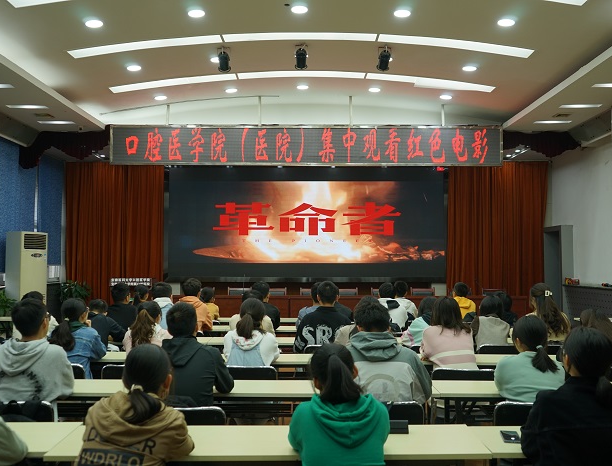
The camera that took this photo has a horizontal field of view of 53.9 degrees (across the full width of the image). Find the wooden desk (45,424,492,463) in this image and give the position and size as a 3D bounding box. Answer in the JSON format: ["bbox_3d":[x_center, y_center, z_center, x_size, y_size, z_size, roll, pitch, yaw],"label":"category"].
[{"bbox_3d":[-0.147,1.267,2.598,1.800,0.750,0.410,0,-2,-1],"label":"wooden desk"}]

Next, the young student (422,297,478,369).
[{"bbox_3d":[1.013,1.090,4.284,0.430,1.250,0.700,0,-3,0],"label":"young student"}]

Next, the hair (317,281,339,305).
[{"bbox_3d":[0.188,0.523,5.270,0.180,0.205,0.210,0,-3,0],"label":"hair"}]

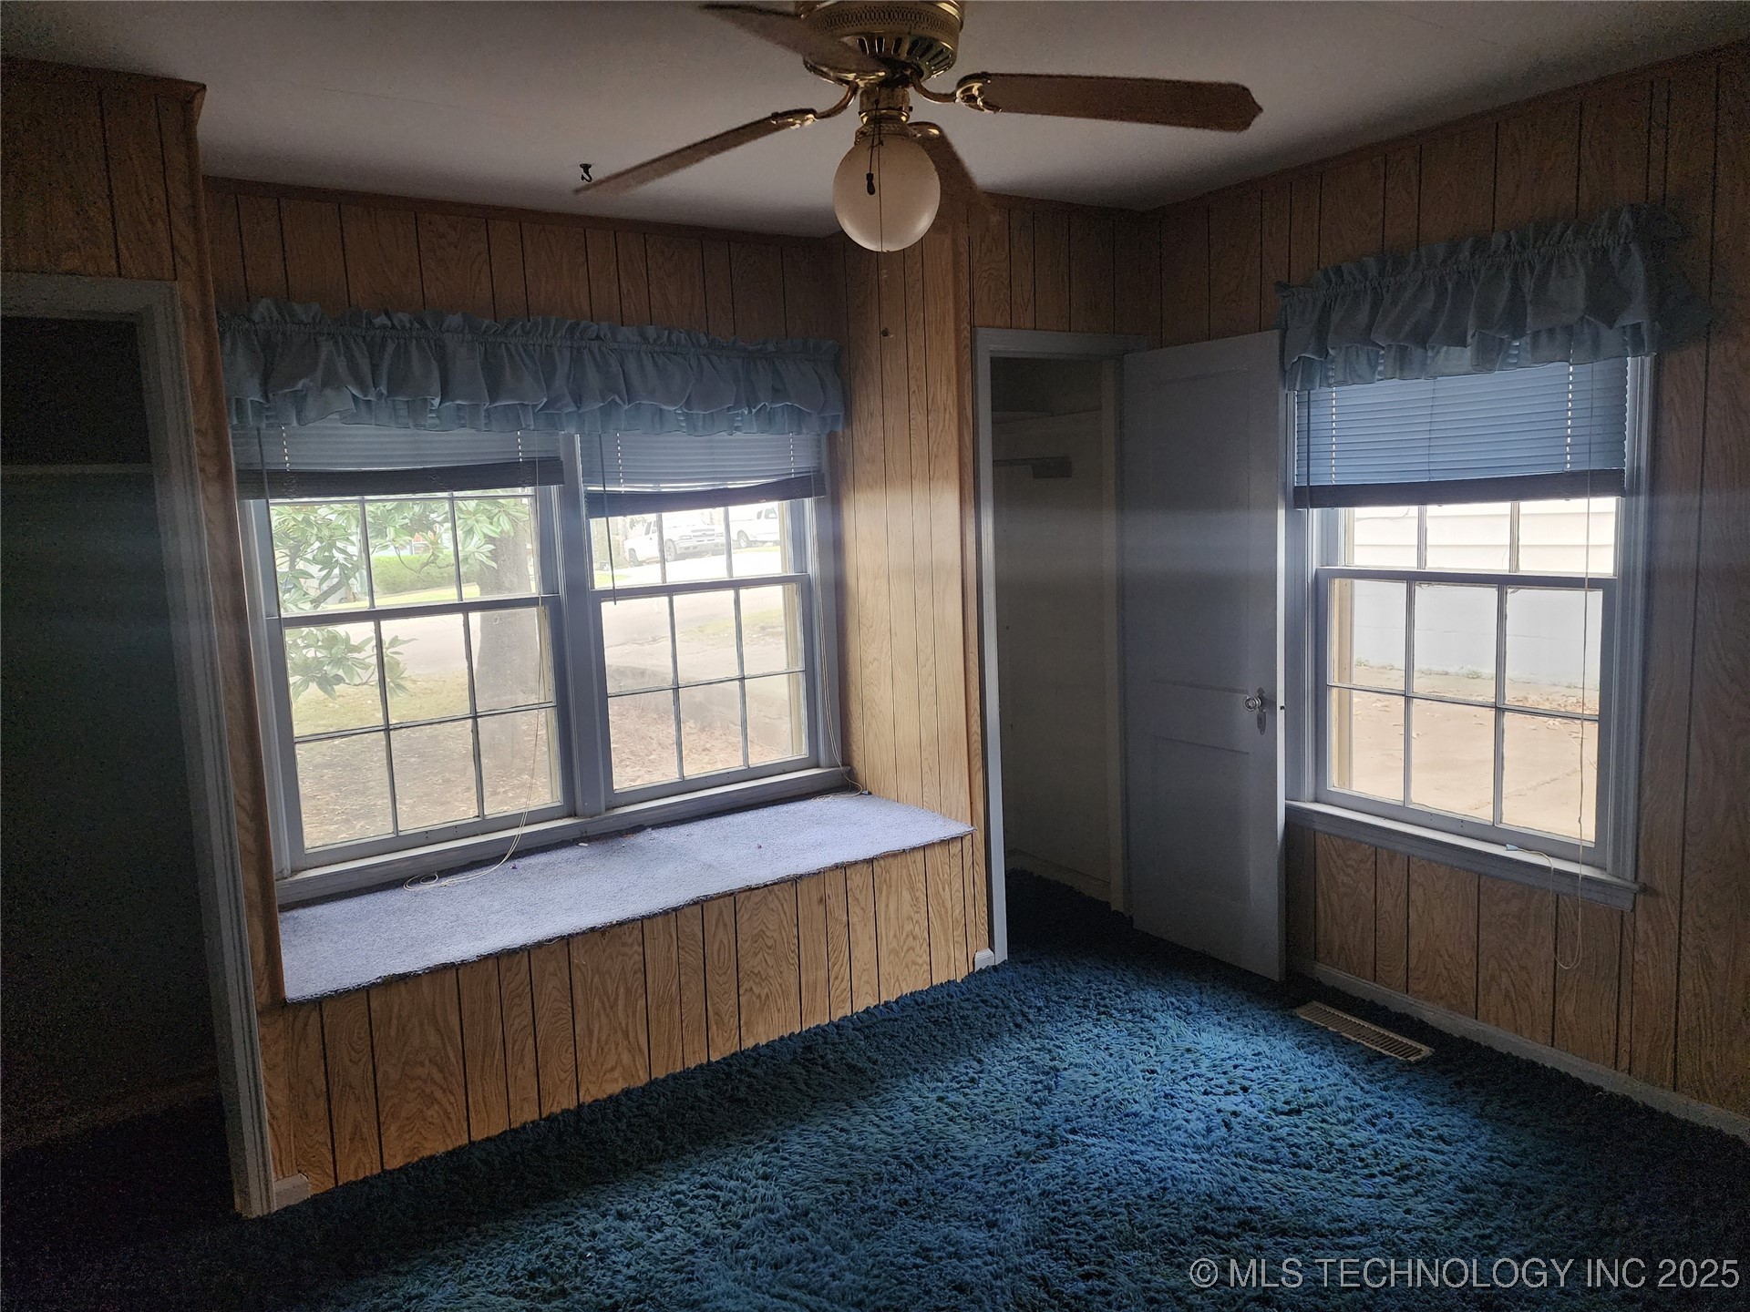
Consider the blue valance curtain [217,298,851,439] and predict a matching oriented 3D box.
[{"bbox_3d":[-0.931,-0.849,3.531,1.952,0.350,0.138,-8,9,-34],"label":"blue valance curtain"}]

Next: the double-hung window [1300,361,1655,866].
[{"bbox_3d":[1.532,-0.219,3.098,0.098,1.451,0.975,-8,9,-34],"label":"double-hung window"}]

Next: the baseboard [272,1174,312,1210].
[{"bbox_3d":[-1.327,1.223,2.650,0.075,0.069,0.021,-8,9,-34],"label":"baseboard"}]

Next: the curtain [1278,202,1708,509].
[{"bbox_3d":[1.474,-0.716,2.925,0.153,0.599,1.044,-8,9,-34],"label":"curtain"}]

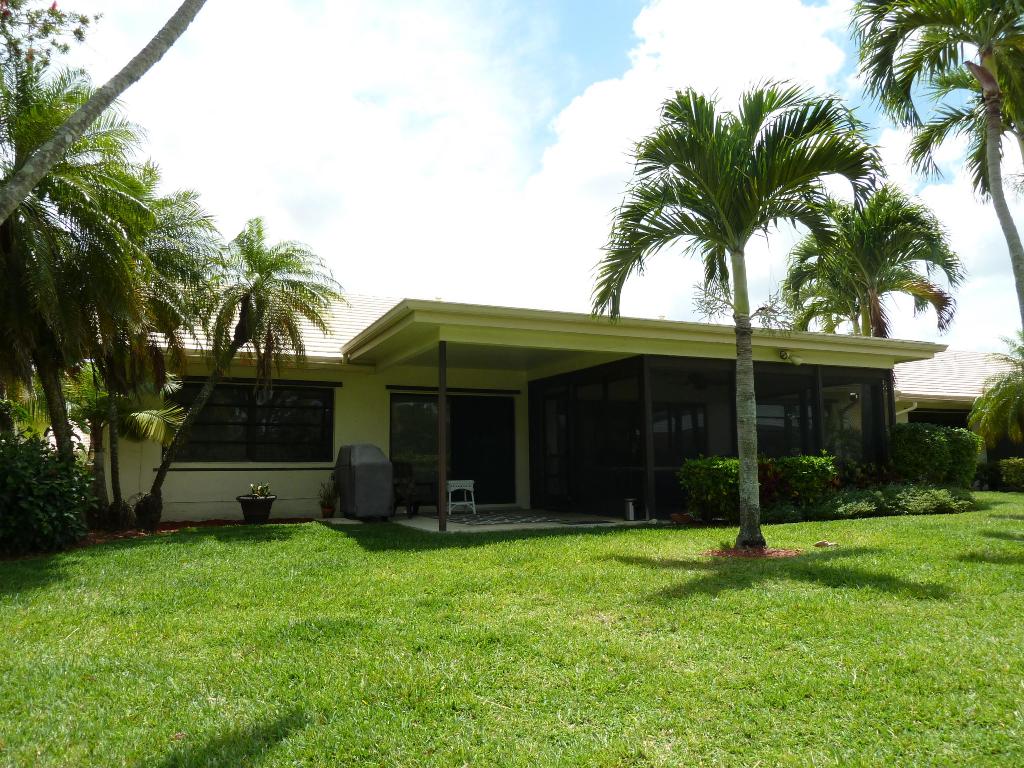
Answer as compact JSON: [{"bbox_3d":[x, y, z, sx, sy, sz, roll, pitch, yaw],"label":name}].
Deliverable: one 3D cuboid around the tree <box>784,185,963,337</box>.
[{"bbox_3d":[7.725,-0.932,15.592,3.790,6.797,3.400,-1,-6,0],"label":"tree"}]

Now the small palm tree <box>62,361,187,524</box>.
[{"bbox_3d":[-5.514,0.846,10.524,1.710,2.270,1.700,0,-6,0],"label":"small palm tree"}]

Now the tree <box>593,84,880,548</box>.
[{"bbox_3d":[2.487,-0.778,8.031,3.100,5.000,2.900,-1,-6,0],"label":"tree"}]

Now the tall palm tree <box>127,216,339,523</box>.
[{"bbox_3d":[-4.131,-0.238,11.114,3.211,4.710,2.100,-1,-6,0],"label":"tall palm tree"}]

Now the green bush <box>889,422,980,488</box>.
[{"bbox_3d":[8.263,1.541,14.355,1.600,1.569,1.000,2,-7,-24],"label":"green bush"}]

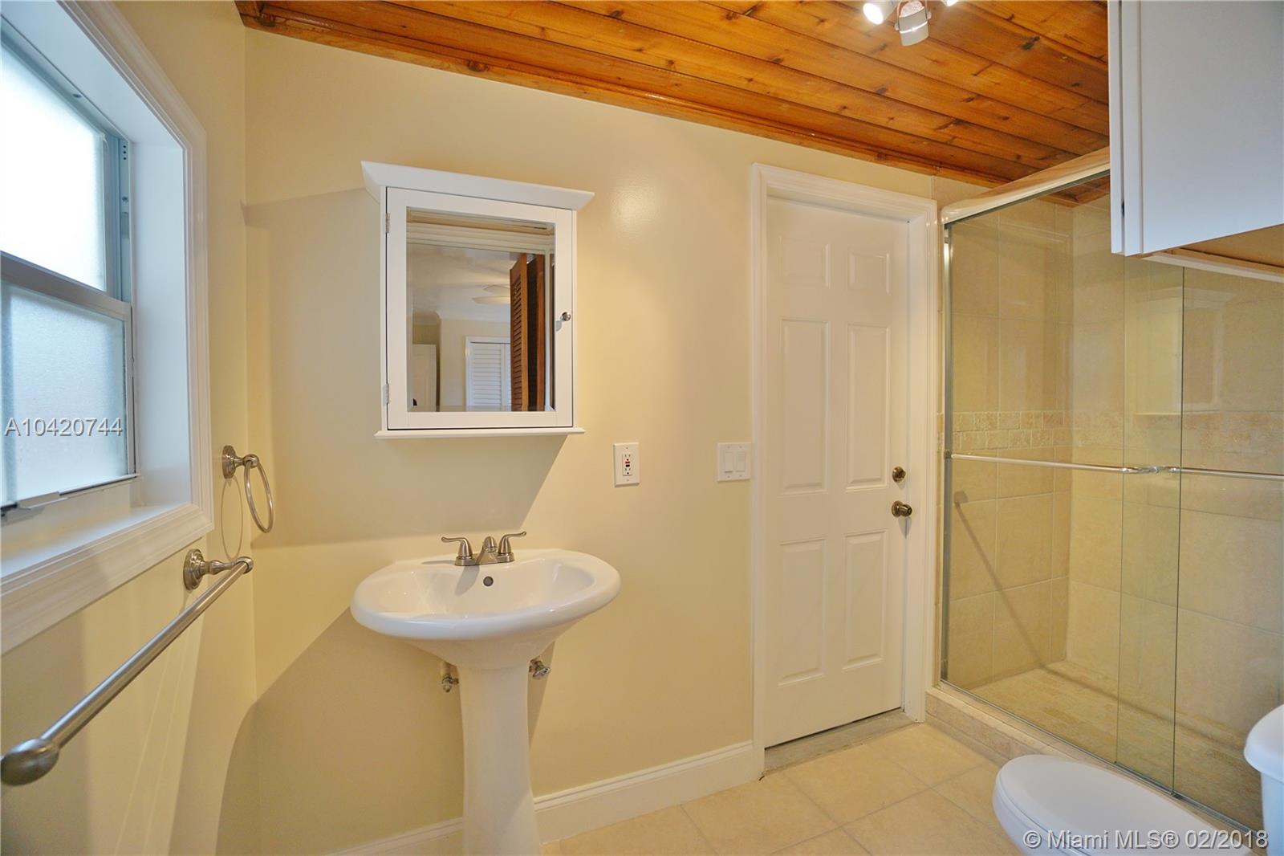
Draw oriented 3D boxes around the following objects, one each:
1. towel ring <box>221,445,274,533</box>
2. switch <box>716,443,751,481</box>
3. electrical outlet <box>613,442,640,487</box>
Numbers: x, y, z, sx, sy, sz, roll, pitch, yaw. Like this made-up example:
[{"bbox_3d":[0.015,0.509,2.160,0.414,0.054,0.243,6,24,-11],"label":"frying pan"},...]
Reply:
[{"bbox_3d":[-0.836,0.132,1.137,0.080,0.192,0.167,-1,1,-21],"label":"towel ring"},{"bbox_3d":[0.305,0.114,1.764,0.128,0.126,0.012,-1,1,-21],"label":"switch"},{"bbox_3d":[-0.046,0.111,1.626,0.081,0.126,0.012,-1,1,-21],"label":"electrical outlet"}]

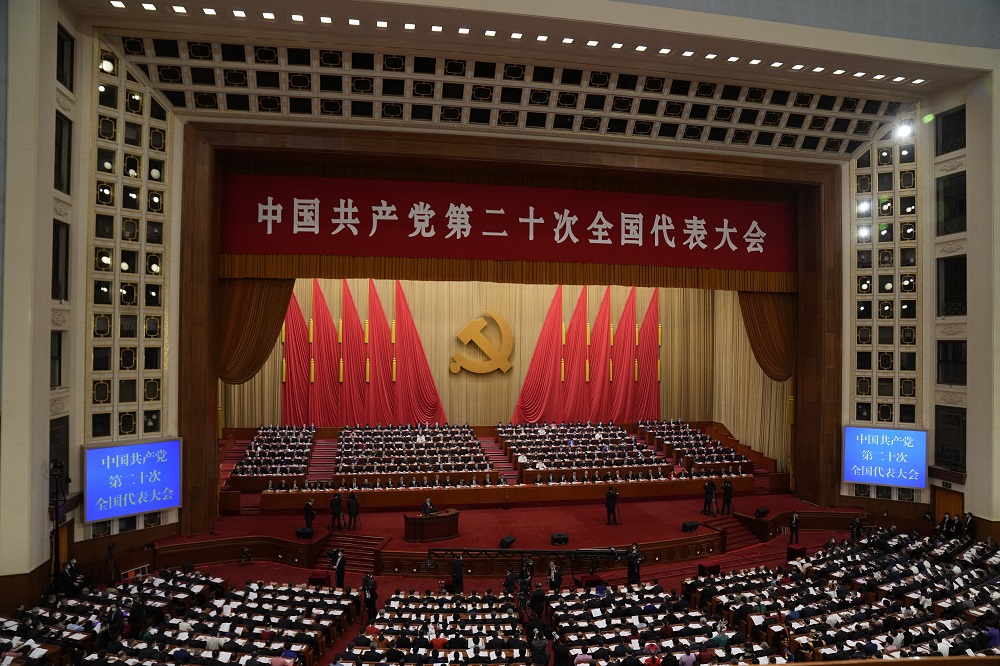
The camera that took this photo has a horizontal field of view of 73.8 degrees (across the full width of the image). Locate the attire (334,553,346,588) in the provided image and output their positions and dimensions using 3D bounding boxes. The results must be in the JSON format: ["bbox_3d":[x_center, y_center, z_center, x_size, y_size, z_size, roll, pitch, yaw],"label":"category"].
[{"bbox_3d":[-6.426,9.668,26.900,0.400,1.580,0.500,1,-1,-26],"label":"attire"}]

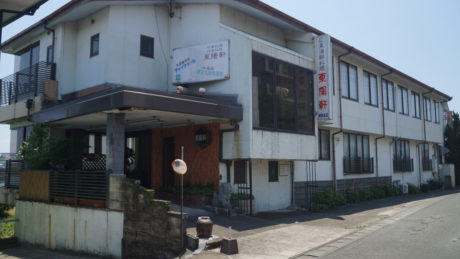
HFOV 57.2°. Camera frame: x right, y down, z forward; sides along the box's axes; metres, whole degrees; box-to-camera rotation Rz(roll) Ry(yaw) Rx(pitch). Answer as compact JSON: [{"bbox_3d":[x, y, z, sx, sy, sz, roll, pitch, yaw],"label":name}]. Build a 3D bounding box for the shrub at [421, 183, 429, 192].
[{"bbox_3d":[12.319,3.681,26.911,0.500,0.600,0.800,-5,-7,40],"label":"shrub"}]

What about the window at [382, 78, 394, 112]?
[{"bbox_3d":[9.198,-1.938,24.391,0.120,1.738,1.919,-5,-7,40],"label":"window"}]

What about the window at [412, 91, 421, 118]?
[{"bbox_3d":[12.560,-1.584,28.387,0.120,1.738,1.770,-5,-7,40],"label":"window"}]

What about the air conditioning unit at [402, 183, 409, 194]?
[{"bbox_3d":[10.271,3.442,24.545,0.340,0.600,0.280,-5,-7,40],"label":"air conditioning unit"}]

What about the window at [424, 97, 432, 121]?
[{"bbox_3d":[14.303,-1.401,30.459,0.120,1.738,1.770,-5,-7,40],"label":"window"}]

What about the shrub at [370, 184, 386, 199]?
[{"bbox_3d":[6.831,2.852,19.404,0.550,0.630,0.700,-5,-7,40],"label":"shrub"}]

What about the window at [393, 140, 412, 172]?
[{"bbox_3d":[11.061,1.733,26.807,0.250,1.995,3.228,-5,-7,40],"label":"window"}]

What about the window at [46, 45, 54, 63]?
[{"bbox_3d":[-6.721,-2.778,15.793,0.421,0.710,0.120,-5,-7,40],"label":"window"}]

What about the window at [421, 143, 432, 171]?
[{"bbox_3d":[12.963,1.850,27.829,0.180,1.816,2.100,-5,-7,40],"label":"window"}]

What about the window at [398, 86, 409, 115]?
[{"bbox_3d":[9.881,-1.598,23.959,0.100,1.564,1.668,-5,-7,40],"label":"window"}]

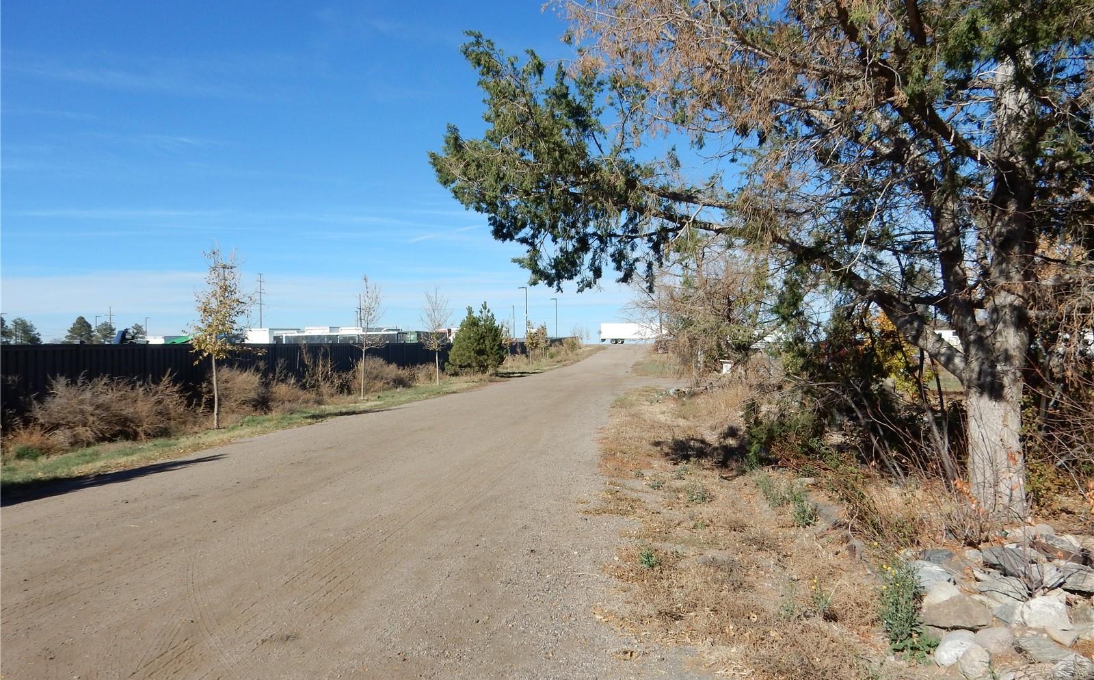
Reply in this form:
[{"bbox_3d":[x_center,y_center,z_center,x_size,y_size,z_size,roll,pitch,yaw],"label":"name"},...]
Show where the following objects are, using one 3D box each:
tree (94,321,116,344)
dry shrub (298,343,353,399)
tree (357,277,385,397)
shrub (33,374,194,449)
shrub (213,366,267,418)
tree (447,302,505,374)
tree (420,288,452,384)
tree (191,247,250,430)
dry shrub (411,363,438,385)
[{"bbox_3d":[-100.573,-1.291,180.000,4.600,6.181,4.800,0,0,7],"label":"tree"},{"bbox_3d":[-7.606,1.036,27.200,1.400,1.689,1.750,0,0,7],"label":"dry shrub"},{"bbox_3d":[-5.495,-0.090,24.600,0.950,3.839,0.950,0,0,7],"label":"tree"},{"bbox_3d":[-8.564,1.300,15.600,2.100,1.240,2.900,0,0,7],"label":"shrub"},{"bbox_3d":[-8.011,1.302,20.600,1.300,1.156,1.400,0,0,7],"label":"shrub"},{"bbox_3d":[-3.704,-0.079,41.500,2.800,3.658,3.000,0,0,7],"label":"tree"},{"bbox_3d":[-4.567,-0.169,32.600,1.150,3.999,1.200,0,0,7],"label":"tree"},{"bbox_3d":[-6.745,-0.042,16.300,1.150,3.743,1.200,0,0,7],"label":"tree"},{"bbox_3d":[-5.340,1.462,34.400,1.100,0.877,1.150,0,0,7],"label":"dry shrub"}]

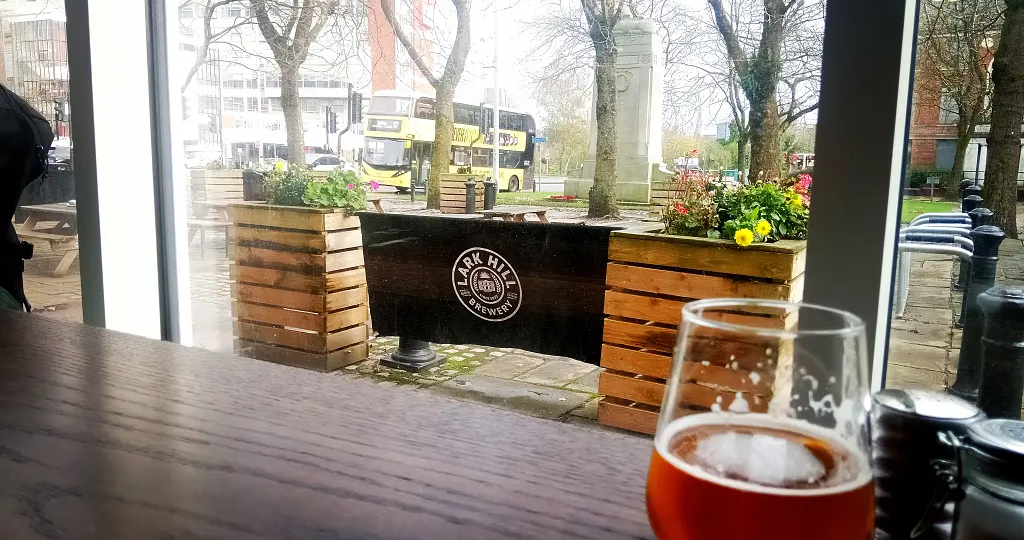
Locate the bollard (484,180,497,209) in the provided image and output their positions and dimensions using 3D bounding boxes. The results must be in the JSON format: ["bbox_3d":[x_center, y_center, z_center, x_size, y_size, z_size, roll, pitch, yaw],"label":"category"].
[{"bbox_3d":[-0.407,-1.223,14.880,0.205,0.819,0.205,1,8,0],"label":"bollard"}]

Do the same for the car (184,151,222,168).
[{"bbox_3d":[-17.086,-6.058,45.000,1.800,1.500,4.300,-7,12,-41],"label":"car"}]

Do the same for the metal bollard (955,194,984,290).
[{"bbox_3d":[4.875,-0.288,8.830,0.210,1.000,0.210,1,9,0],"label":"metal bollard"}]

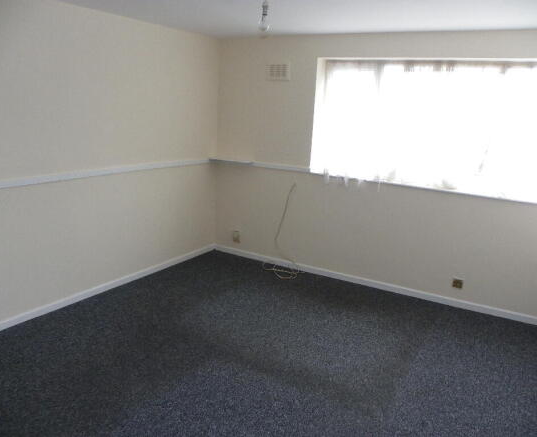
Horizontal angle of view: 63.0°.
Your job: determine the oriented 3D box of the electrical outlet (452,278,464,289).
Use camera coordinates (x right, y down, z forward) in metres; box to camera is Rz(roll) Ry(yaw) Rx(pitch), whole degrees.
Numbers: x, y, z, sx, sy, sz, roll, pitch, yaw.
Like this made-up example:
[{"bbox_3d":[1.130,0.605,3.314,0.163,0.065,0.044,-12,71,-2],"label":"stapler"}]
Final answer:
[{"bbox_3d":[1.639,0.566,3.789,0.090,0.087,0.015,10,15,30],"label":"electrical outlet"}]

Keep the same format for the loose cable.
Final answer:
[{"bbox_3d":[0.141,0.107,4.420,0.400,0.910,0.330,10,15,30],"label":"loose cable"}]

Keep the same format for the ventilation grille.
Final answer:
[{"bbox_3d":[0.097,-1.444,4.317,0.280,0.172,0.018,10,15,30],"label":"ventilation grille"}]

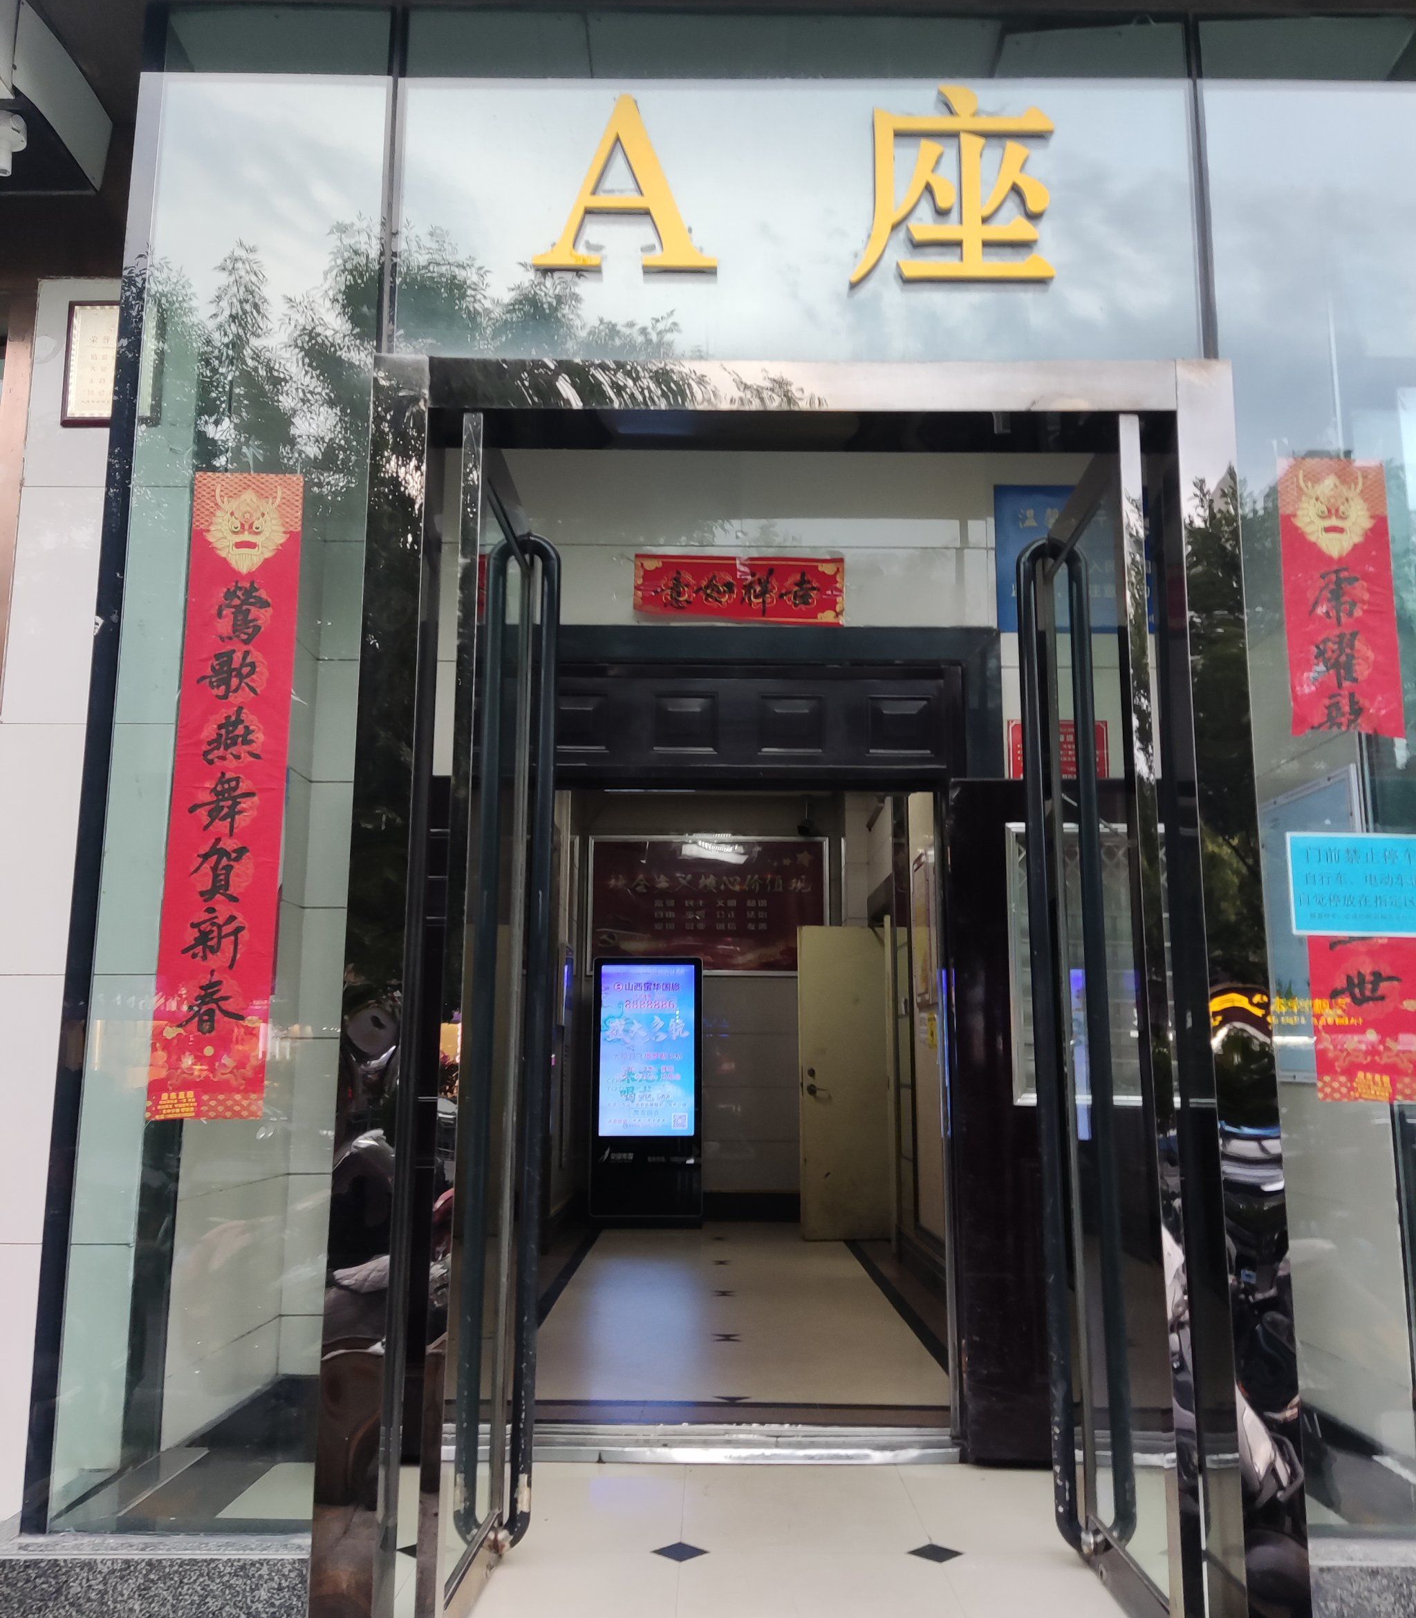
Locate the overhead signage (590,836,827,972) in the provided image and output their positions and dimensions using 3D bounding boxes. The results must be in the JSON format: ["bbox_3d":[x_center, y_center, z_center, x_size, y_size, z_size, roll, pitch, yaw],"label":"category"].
[{"bbox_3d":[0.008,0.699,9.992,1.740,0.980,0.040,0,-10,0],"label":"overhead signage"}]

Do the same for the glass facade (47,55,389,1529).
[{"bbox_3d":[-1.030,-0.185,2.946,0.540,3.240,0.050,0,-10,0],"label":"glass facade"}]

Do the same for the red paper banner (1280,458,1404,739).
[{"bbox_3d":[1.387,-0.466,2.989,0.245,0.630,0.020,0,-10,0],"label":"red paper banner"}]

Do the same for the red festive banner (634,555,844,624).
[{"bbox_3d":[0.099,-0.714,4.372,0.670,0.215,0.020,0,-10,0],"label":"red festive banner"}]

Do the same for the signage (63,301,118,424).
[{"bbox_3d":[-1.505,-1.131,3.443,0.250,0.345,0.030,0,-10,0],"label":"signage"}]

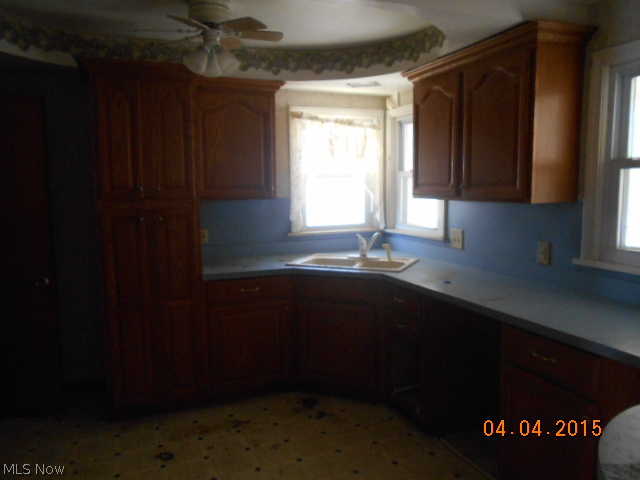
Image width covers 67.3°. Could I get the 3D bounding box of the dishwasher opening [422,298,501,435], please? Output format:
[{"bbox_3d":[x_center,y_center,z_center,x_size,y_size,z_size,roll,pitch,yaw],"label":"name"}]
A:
[{"bbox_3d":[0.965,0.737,2.540,0.600,0.865,0.605,-3,7,-23],"label":"dishwasher opening"}]

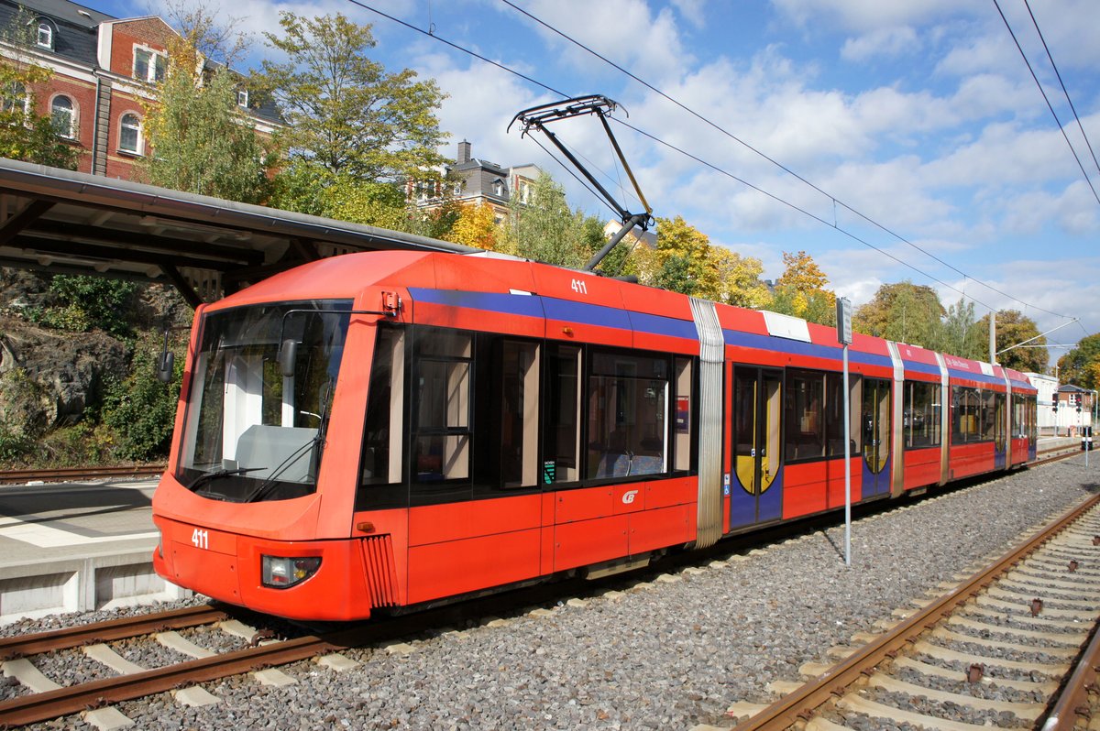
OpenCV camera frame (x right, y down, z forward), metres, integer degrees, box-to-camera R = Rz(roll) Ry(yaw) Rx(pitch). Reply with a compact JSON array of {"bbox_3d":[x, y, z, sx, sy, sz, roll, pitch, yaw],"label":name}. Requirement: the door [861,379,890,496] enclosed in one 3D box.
[{"bbox_3d":[6.111,1.356,15.485,0.100,2.267,1.690,-1,-4,40],"label":"door"}]

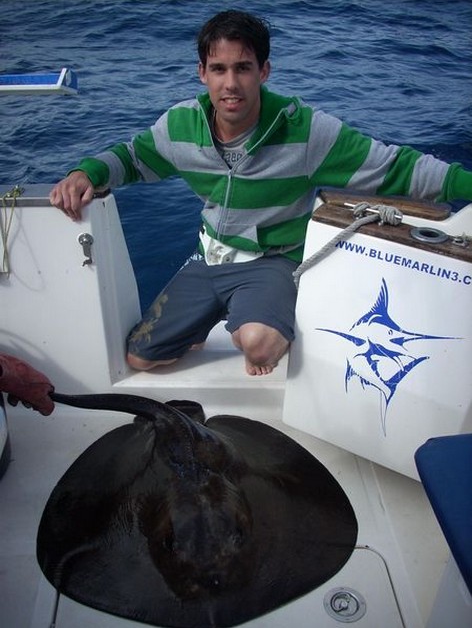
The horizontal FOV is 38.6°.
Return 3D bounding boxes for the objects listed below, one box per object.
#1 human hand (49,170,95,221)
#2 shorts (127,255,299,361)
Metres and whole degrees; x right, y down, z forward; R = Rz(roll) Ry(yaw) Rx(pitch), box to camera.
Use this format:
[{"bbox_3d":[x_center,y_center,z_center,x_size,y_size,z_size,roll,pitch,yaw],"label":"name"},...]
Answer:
[{"bbox_3d":[-0.393,-0.283,1.610,0.100,0.095,0.125,5,33,8],"label":"human hand"},{"bbox_3d":[-0.068,-0.020,1.930,0.460,0.310,0.460,7,34,10],"label":"shorts"}]

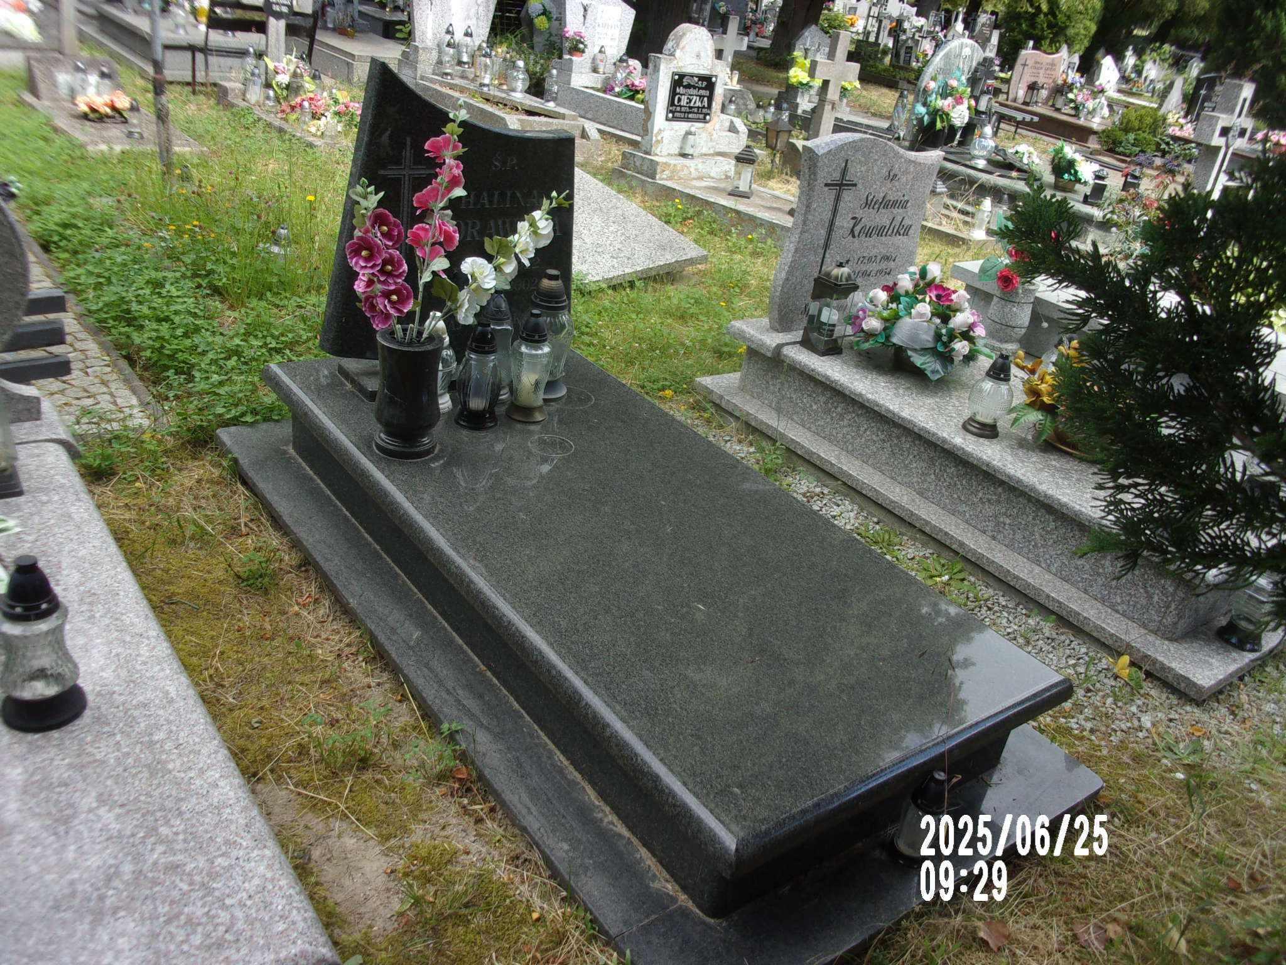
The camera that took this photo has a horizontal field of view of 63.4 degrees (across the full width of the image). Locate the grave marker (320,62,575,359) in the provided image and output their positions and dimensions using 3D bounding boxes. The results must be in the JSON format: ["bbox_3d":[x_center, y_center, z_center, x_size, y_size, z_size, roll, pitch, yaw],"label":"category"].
[{"bbox_3d":[-0.487,-0.666,2.692,0.680,0.750,0.100,-11,26,-37],"label":"grave marker"}]

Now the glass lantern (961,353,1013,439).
[{"bbox_3d":[0.957,-0.245,2.845,0.125,0.218,0.125,-12,34,-36],"label":"glass lantern"}]

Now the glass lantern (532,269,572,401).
[{"bbox_3d":[-0.243,-0.383,2.667,0.140,0.325,0.140,-12,34,-36],"label":"glass lantern"}]

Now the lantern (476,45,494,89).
[{"bbox_3d":[-1.254,-3.291,8.241,0.115,0.300,0.115,7,23,-3],"label":"lantern"}]

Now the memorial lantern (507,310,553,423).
[{"bbox_3d":[-0.263,-0.284,2.481,0.106,0.260,0.106,8,26,-4],"label":"memorial lantern"}]

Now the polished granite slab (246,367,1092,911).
[{"bbox_3d":[-0.091,0.127,2.331,0.869,0.225,1.819,-12,34,-36],"label":"polished granite slab"}]

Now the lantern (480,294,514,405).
[{"bbox_3d":[-0.373,-0.348,2.606,0.105,0.278,0.105,-12,34,-36],"label":"lantern"}]

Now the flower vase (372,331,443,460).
[{"bbox_3d":[-0.510,-0.194,2.273,0.148,0.262,0.148,-12,34,-36],"label":"flower vase"}]

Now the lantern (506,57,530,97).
[{"bbox_3d":[-0.876,-2.863,7.350,0.162,0.228,0.162,8,26,-4],"label":"lantern"}]

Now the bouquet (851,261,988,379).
[{"bbox_3d":[0.962,-0.560,3.616,0.430,0.320,0.360,4,24,-11],"label":"bouquet"}]

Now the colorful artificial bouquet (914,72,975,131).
[{"bbox_3d":[2.467,-3.107,8.500,0.410,0.420,0.320,2,24,-15],"label":"colorful artificial bouquet"}]

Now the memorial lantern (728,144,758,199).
[{"bbox_3d":[0.618,-1.880,6.267,0.140,0.279,0.140,13,27,6],"label":"memorial lantern"}]

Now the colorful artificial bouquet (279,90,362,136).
[{"bbox_3d":[-1.990,-2.383,6.678,0.550,0.210,0.450,-3,26,-24],"label":"colorful artificial bouquet"}]

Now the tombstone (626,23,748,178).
[{"bbox_3d":[0.318,-2.575,7.034,0.730,0.951,0.420,-12,33,-37],"label":"tombstone"}]

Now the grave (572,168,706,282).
[{"bbox_3d":[-0.511,-1.445,5.580,0.980,0.120,1.480,-23,51,-41],"label":"grave"}]

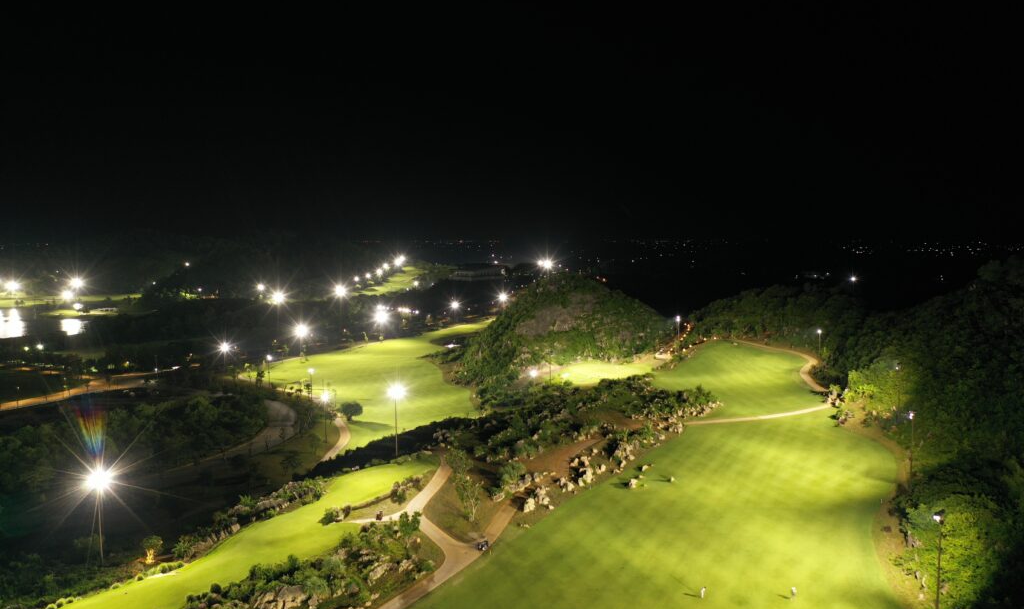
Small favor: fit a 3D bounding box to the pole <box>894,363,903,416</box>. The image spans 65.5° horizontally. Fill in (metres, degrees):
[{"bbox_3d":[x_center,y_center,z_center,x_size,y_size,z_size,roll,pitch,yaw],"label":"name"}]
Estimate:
[{"bbox_3d":[109.320,24.540,224.460,1.300,16.000,2.200,2,6,23],"label":"pole"}]

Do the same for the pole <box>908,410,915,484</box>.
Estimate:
[{"bbox_3d":[83.800,30.040,166.530,1.300,16.000,2.200,2,6,23],"label":"pole"}]

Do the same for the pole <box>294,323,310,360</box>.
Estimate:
[{"bbox_3d":[-106.040,19.780,401.190,2.200,16.000,1.300,-5,7,-40],"label":"pole"}]

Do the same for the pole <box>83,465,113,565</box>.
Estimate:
[{"bbox_3d":[-68.850,35.920,133.210,1.300,16.000,2.200,4,7,41],"label":"pole"}]

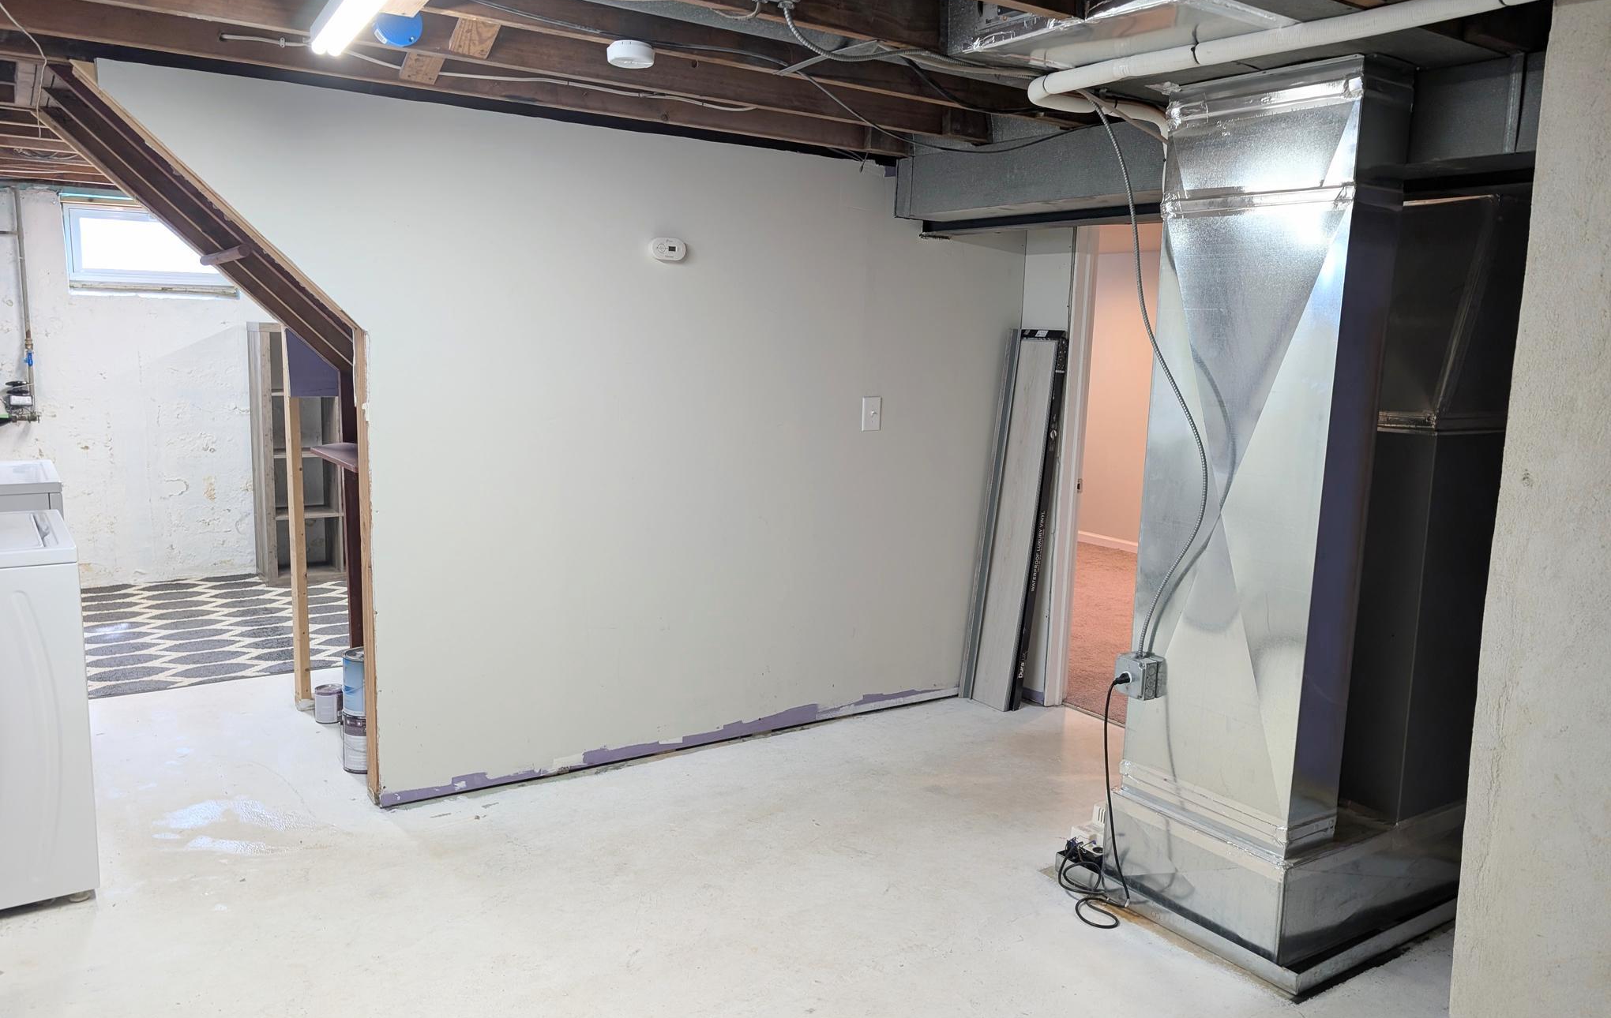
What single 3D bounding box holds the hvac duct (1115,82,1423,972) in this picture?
[{"bbox_3d":[1.109,0.034,2.788,0.277,2.124,0.544,-5,11,-36],"label":"hvac duct"}]

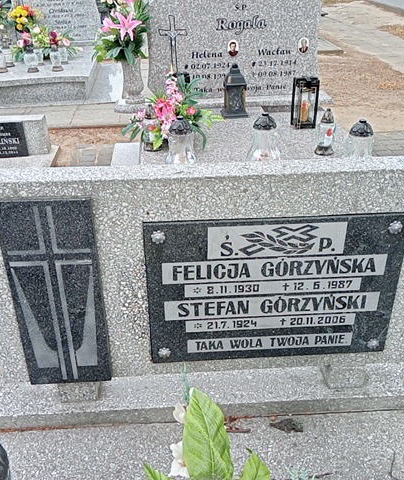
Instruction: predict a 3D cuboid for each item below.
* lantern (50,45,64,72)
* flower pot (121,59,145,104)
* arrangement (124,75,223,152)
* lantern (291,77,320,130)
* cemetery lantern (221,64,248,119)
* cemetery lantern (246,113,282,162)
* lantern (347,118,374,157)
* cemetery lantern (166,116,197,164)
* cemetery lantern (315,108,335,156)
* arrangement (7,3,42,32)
[{"bbox_3d":[-1.183,-1.480,4.204,0.095,0.200,0.095,-2,29,-3],"label":"lantern"},{"bbox_3d":[-0.492,-1.127,3.662,0.160,0.315,0.160,-2,29,-3],"label":"flower pot"},{"bbox_3d":[-0.163,-0.719,2.842,0.490,0.390,0.330,-2,29,-3],"label":"arrangement"},{"bbox_3d":[0.640,-0.849,3.217,0.105,0.295,0.105,-6,29,-11],"label":"lantern"},{"bbox_3d":[0.217,-0.977,3.391,0.180,0.315,0.170,-2,29,-3],"label":"cemetery lantern"},{"bbox_3d":[0.324,-0.523,2.669,0.158,0.260,0.158,-2,29,-4],"label":"cemetery lantern"},{"bbox_3d":[0.810,-0.476,2.578,0.155,0.260,0.155,-2,29,-4],"label":"lantern"},{"bbox_3d":[-0.107,-0.499,2.631,0.158,0.260,0.158,-2,29,-4],"label":"cemetery lantern"},{"bbox_3d":[0.654,-0.576,2.732,0.097,0.235,0.097,-2,29,-3],"label":"cemetery lantern"},{"bbox_3d":[-1.619,-2.032,4.749,0.310,0.235,0.270,-2,29,-4],"label":"arrangement"}]

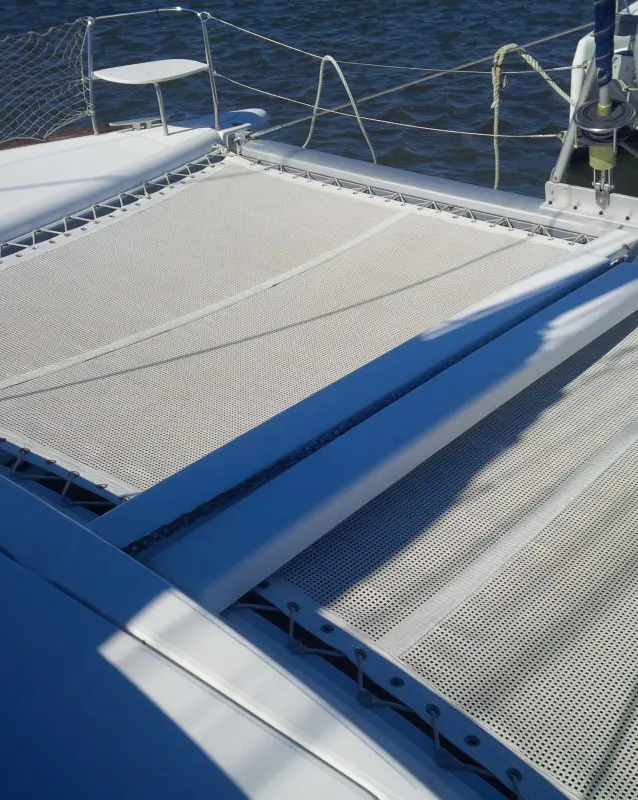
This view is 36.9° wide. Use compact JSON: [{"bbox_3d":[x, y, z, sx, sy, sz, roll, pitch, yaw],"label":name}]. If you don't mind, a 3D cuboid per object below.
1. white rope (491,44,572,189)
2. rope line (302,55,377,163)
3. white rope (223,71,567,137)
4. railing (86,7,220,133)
[{"bbox_3d":[1.000,-1.284,4.456,0.380,0.680,0.140,21,33,30],"label":"white rope"},{"bbox_3d":[0.105,-1.527,5.027,0.490,0.540,0.140,21,33,30],"label":"rope line"},{"bbox_3d":[0.259,-1.473,4.852,2.020,0.110,0.050,19,32,27],"label":"white rope"},{"bbox_3d":[-0.921,-1.816,5.302,0.700,0.630,0.440,-6,30,-16],"label":"railing"}]

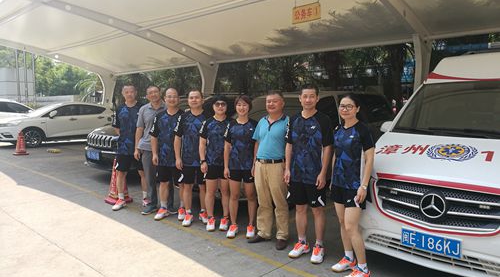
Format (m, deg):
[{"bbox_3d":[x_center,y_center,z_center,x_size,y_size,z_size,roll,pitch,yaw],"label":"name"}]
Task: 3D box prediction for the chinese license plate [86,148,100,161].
[{"bbox_3d":[-2.571,0.263,6.400,0.440,0.140,0.020,5,7,43],"label":"chinese license plate"}]

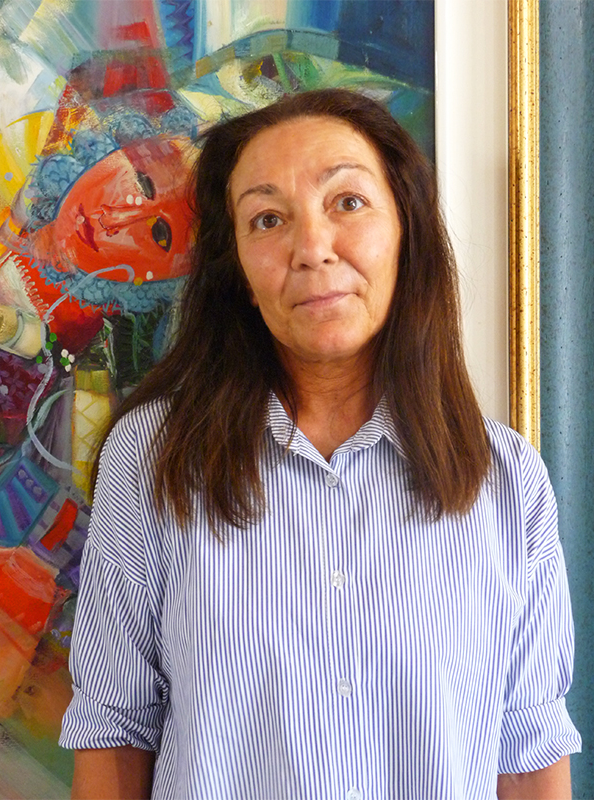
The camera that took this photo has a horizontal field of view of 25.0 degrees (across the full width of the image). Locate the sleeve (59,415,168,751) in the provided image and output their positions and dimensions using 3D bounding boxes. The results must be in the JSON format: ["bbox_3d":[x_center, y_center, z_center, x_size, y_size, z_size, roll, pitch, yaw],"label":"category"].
[{"bbox_3d":[-0.156,0.155,1.140,0.092,0.285,0.125,0,-1,0],"label":"sleeve"}]

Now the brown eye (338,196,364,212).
[{"bbox_3d":[0.043,-0.156,1.070,0.023,0.013,0.014,-10,-1,5],"label":"brown eye"}]

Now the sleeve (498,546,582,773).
[{"bbox_3d":[0.204,0.221,1.140,0.077,0.193,0.120,0,-1,0],"label":"sleeve"}]

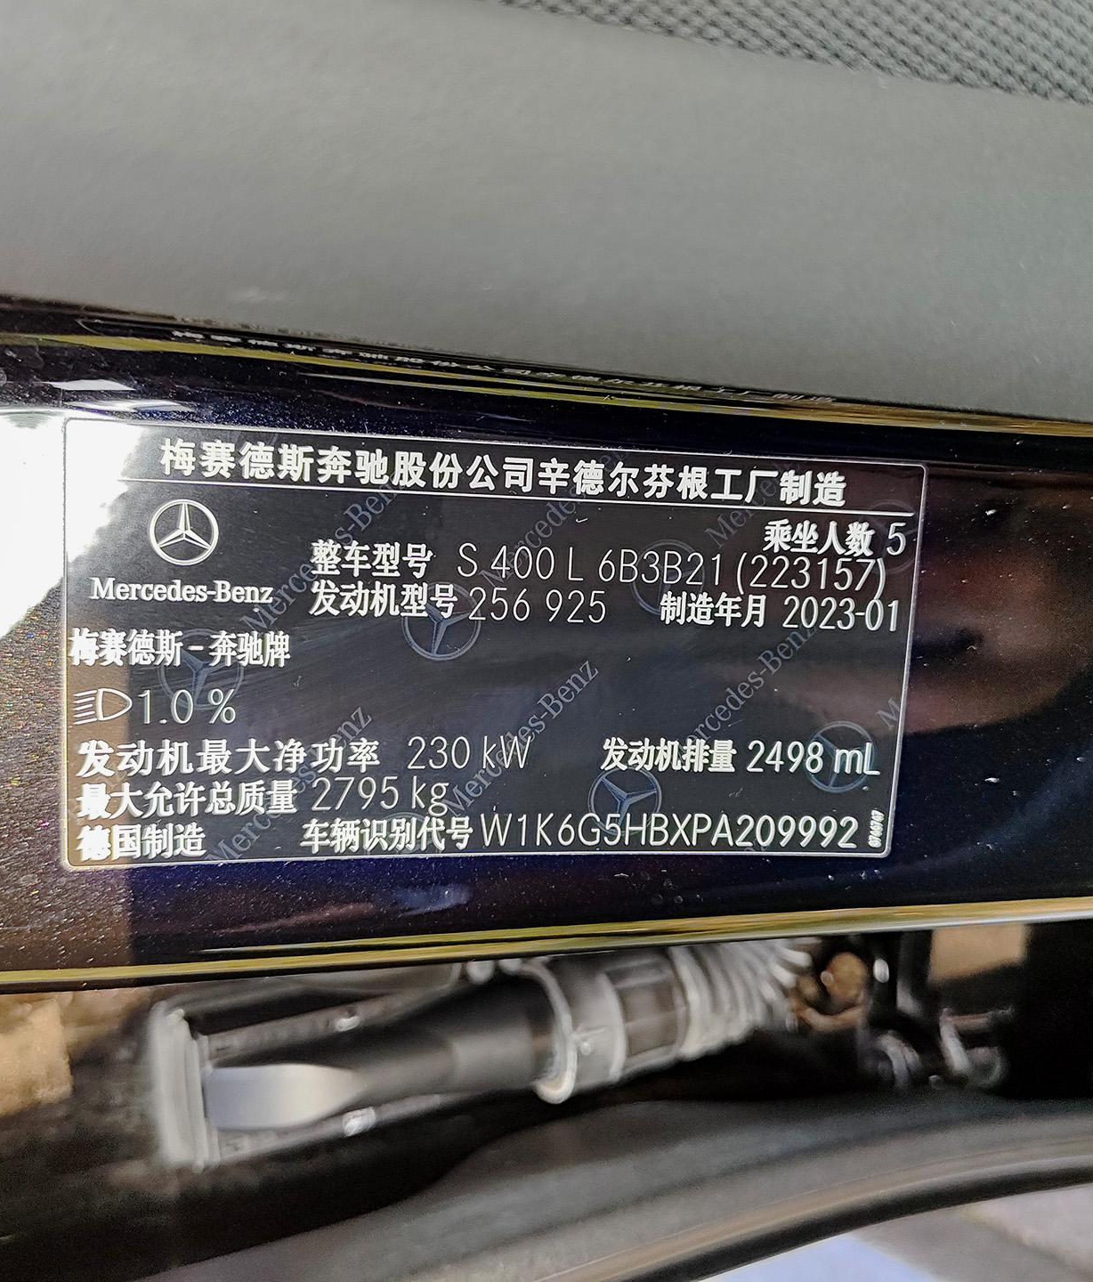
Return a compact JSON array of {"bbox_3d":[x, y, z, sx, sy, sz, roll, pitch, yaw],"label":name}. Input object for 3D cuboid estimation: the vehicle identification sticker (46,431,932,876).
[{"bbox_3d":[-0.004,0.002,0.156,0.001,0.112,0.056,-142,54,-76],"label":"vehicle identification sticker"}]

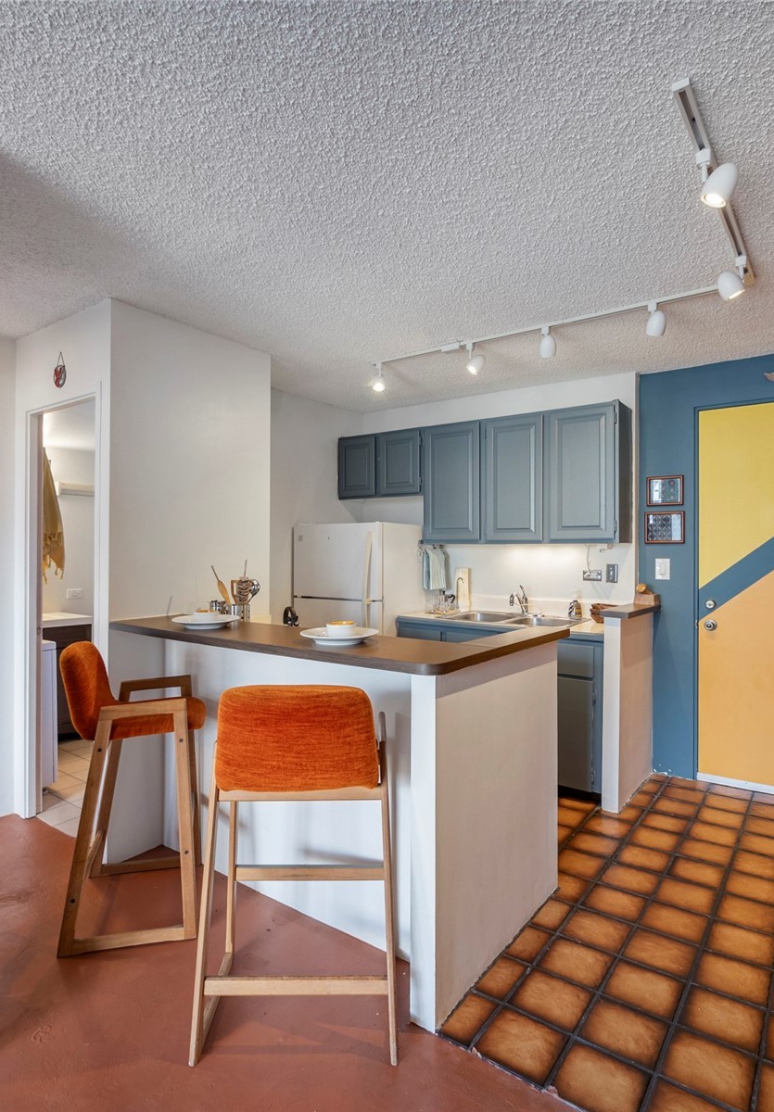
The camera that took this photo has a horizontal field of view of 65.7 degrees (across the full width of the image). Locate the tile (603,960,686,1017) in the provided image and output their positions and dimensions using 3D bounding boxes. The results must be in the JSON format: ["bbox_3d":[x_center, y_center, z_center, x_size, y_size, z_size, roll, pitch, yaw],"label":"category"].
[{"bbox_3d":[0.764,1.291,1.787,0.189,0.010,0.190,0,0,37],"label":"tile"}]

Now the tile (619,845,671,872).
[{"bbox_3d":[1.135,1.337,2.653,0.197,0.012,0.197,0,0,37],"label":"tile"}]

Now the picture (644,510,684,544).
[{"bbox_3d":[1.667,-0.168,3.598,0.222,0.190,0.020,0,0,35],"label":"picture"}]

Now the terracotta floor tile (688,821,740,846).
[{"bbox_3d":[1.558,1.321,2.858,0.186,0.010,0.186,0,0,37],"label":"terracotta floor tile"}]

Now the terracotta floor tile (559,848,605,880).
[{"bbox_3d":[0.836,1.337,2.606,0.197,0.012,0.197,0,0,37],"label":"terracotta floor tile"}]

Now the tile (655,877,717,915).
[{"bbox_3d":[1.161,1.320,2.324,0.196,0.012,0.196,0,0,36],"label":"tile"}]

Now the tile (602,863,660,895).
[{"bbox_3d":[0.994,1.318,2.442,0.188,0.012,0.187,-1,-1,37],"label":"tile"}]

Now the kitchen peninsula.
[{"bbox_3d":[-0.231,0.809,2.509,1.659,1.013,0.960,0,0,37],"label":"kitchen peninsula"}]

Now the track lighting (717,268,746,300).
[{"bbox_3d":[1.253,-0.980,2.180,0.073,0.096,0.072,-29,-2,4],"label":"track lighting"}]

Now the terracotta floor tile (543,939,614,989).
[{"bbox_3d":[0.612,1.320,1.943,0.196,0.012,0.196,0,0,36],"label":"terracotta floor tile"}]

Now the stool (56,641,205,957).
[{"bbox_3d":[-0.951,0.836,2.300,0.490,0.990,0.530,0,0,-14],"label":"stool"}]

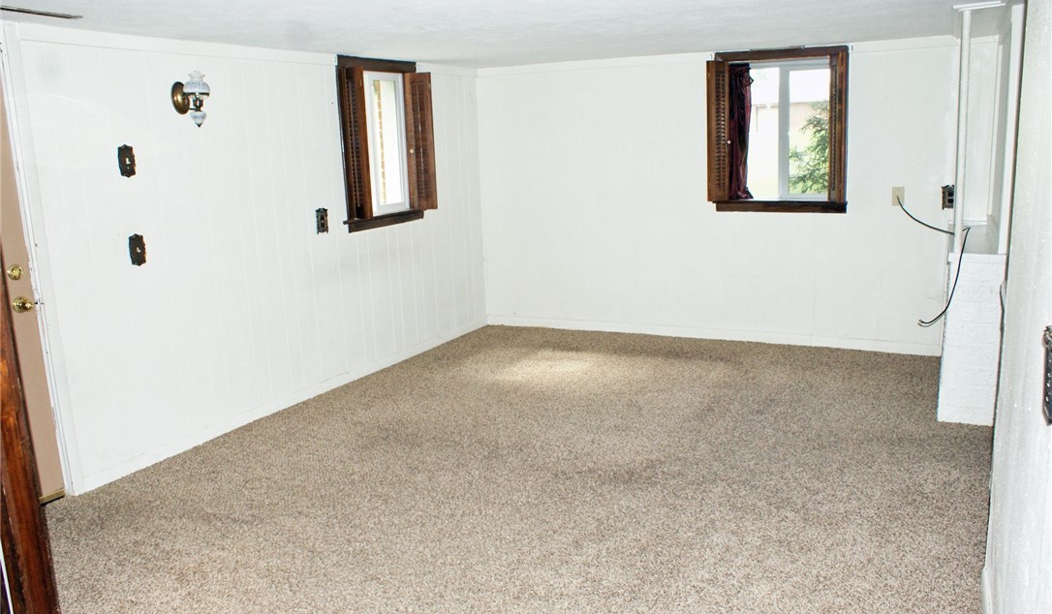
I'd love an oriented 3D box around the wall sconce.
[{"bbox_3d":[-1.664,-1.037,3.945,0.185,0.272,0.125,5,14,29],"label":"wall sconce"}]

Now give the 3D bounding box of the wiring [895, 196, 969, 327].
[{"bbox_3d":[2.351,-0.302,4.601,0.360,0.580,1.150,4,13,25],"label":"wiring"}]

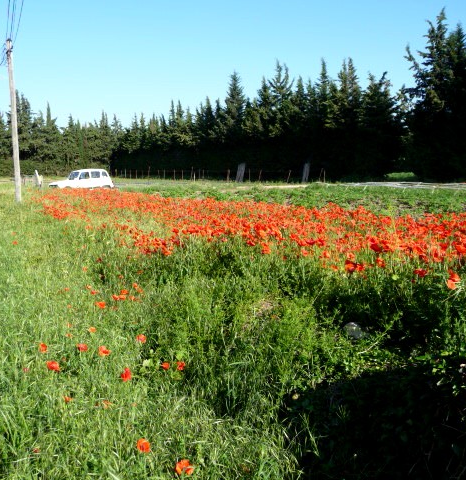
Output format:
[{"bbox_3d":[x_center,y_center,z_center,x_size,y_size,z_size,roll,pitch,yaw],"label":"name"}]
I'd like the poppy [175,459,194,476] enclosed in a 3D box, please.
[{"bbox_3d":[-0.196,0.917,2.088,0.073,0.058,0.073,0,8,0],"label":"poppy"}]

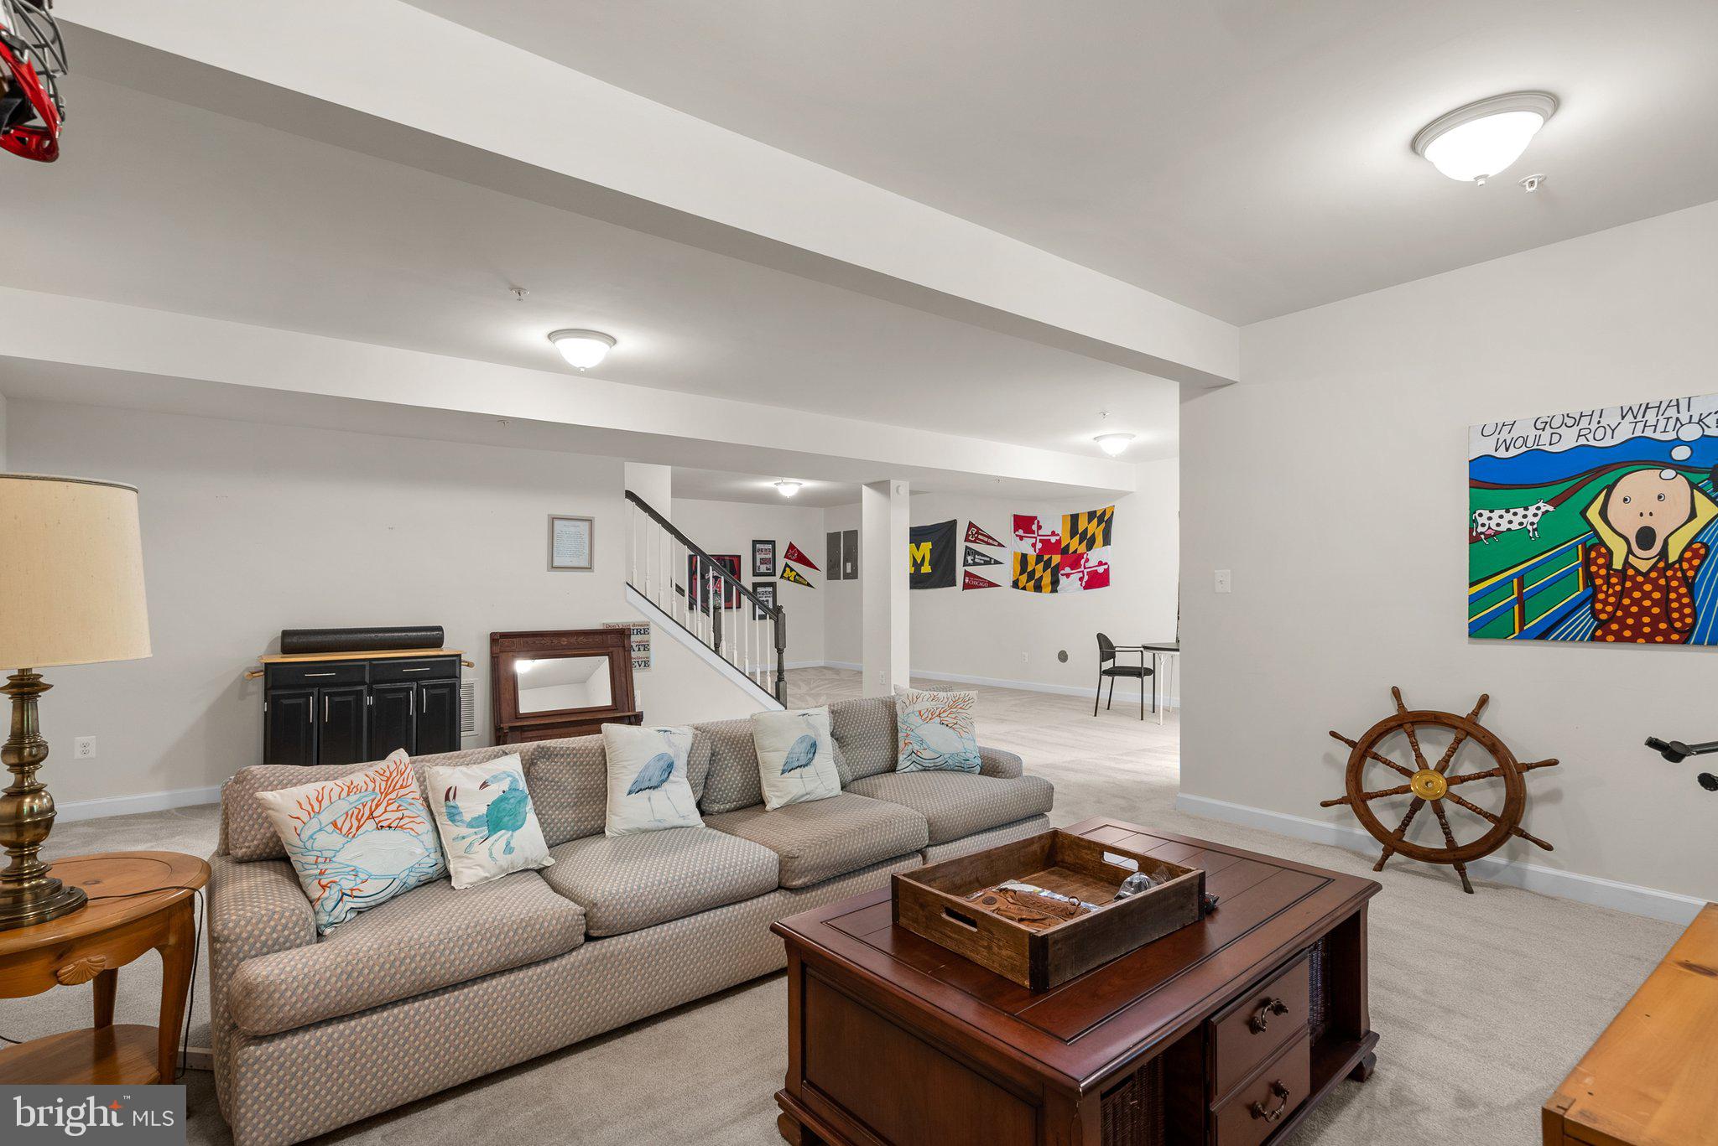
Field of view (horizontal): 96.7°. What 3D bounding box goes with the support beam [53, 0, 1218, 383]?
[{"bbox_3d":[0.053,-1.179,2.734,4.750,0.293,0.203,0,-1,-37],"label":"support beam"}]

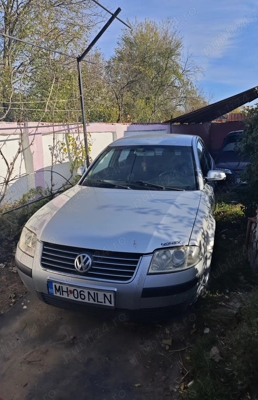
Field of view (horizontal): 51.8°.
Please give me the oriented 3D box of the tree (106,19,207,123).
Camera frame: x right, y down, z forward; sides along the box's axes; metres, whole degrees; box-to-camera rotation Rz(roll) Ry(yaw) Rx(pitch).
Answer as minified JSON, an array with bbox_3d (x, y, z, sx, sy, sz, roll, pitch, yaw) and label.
[{"bbox_3d":[1.636,-6.490,15.810,6.000,7.750,5.800,0,14,6],"label":"tree"}]

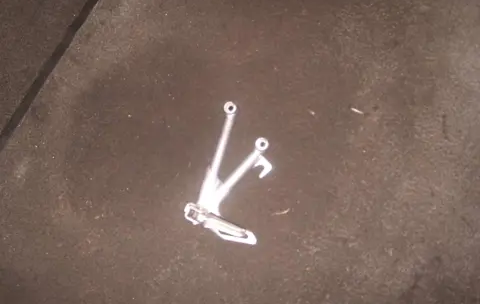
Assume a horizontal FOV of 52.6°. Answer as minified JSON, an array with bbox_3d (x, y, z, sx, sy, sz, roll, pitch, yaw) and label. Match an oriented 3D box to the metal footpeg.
[{"bbox_3d":[0.001,0.034,0.870,0.140,0.050,0.248,18,71,6],"label":"metal footpeg"}]

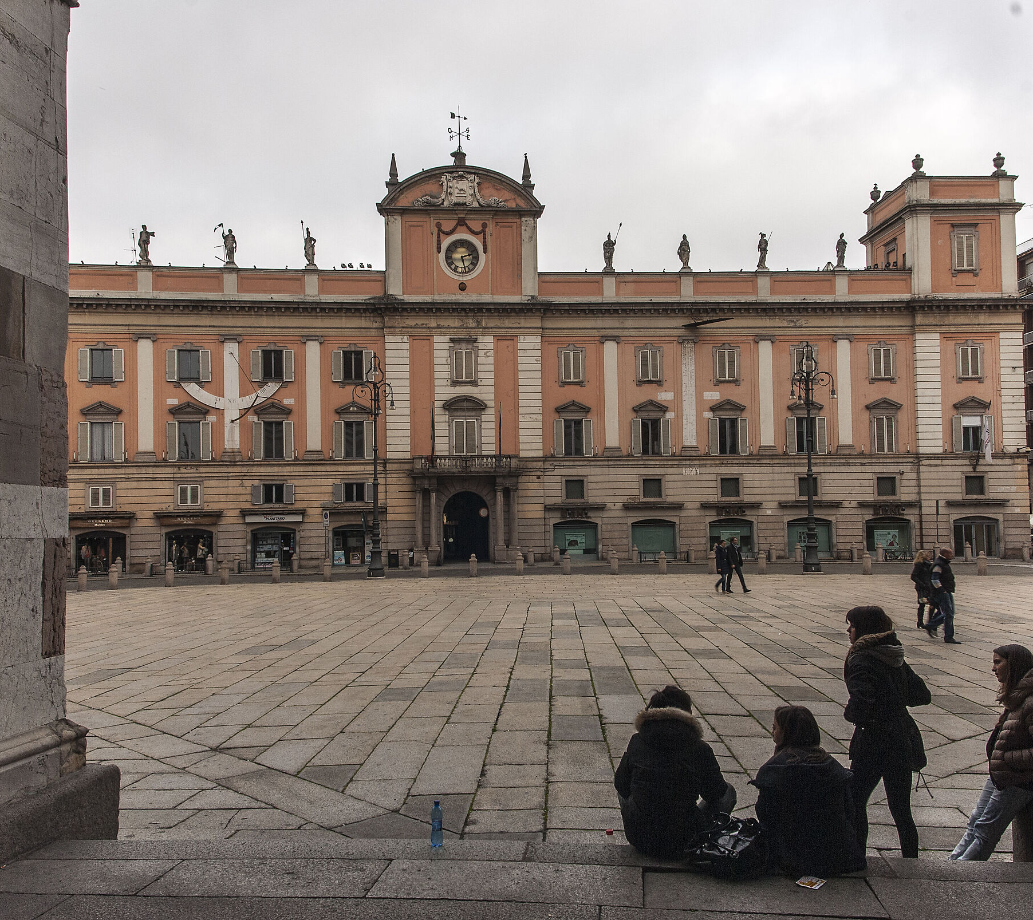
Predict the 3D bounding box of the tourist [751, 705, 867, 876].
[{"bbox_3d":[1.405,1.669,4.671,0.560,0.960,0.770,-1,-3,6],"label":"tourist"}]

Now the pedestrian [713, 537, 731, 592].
[{"bbox_3d":[6.456,3.336,30.000,0.580,1.660,0.480,-3,-4,31],"label":"pedestrian"}]

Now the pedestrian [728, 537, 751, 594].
[{"bbox_3d":[6.989,3.308,29.900,0.720,1.760,0.500,-2,-4,23],"label":"pedestrian"}]

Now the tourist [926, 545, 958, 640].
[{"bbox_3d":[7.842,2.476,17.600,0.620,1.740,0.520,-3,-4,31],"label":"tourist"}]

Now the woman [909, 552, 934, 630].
[{"bbox_3d":[8.347,2.675,19.600,0.580,1.620,0.500,-2,-2,17],"label":"woman"}]

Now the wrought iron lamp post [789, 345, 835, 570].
[{"bbox_3d":[13.587,-0.124,44.000,2.150,10.600,2.150,-1,-2,0],"label":"wrought iron lamp post"}]

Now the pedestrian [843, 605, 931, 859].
[{"bbox_3d":[2.096,1.661,5.350,0.450,1.670,0.520,-4,-5,44],"label":"pedestrian"}]

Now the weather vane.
[{"bbox_3d":[-3.484,-20.306,58.500,1.400,2.760,1.400,0,-2,-34],"label":"weather vane"}]

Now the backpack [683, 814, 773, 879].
[{"bbox_3d":[1.004,1.815,4.500,0.410,0.230,0.300,-1,-2,12],"label":"backpack"}]

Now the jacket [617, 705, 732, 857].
[{"bbox_3d":[0.779,1.650,4.809,0.600,1.000,0.760,-1,-3,7],"label":"jacket"}]

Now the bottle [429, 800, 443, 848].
[{"bbox_3d":[-0.394,1.797,4.720,0.065,0.228,0.065,-1,-2,0],"label":"bottle"}]

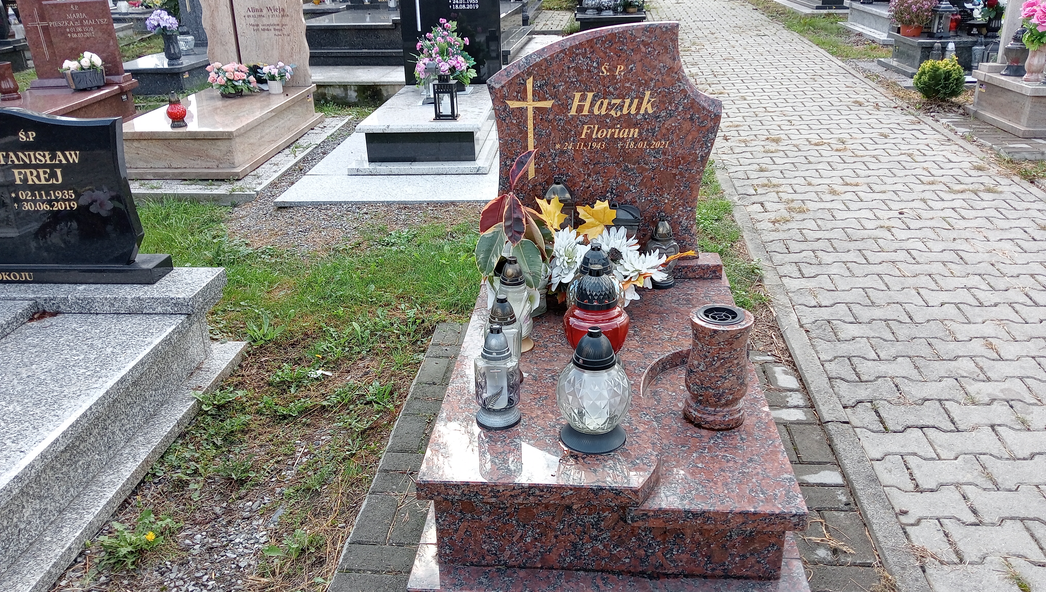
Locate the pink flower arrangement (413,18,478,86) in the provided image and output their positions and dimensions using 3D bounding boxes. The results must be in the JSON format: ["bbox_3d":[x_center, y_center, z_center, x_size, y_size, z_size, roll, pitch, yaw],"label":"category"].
[{"bbox_3d":[-0.537,-1.676,5.851,0.450,0.450,0.340,1,25,4],"label":"pink flower arrangement"}]

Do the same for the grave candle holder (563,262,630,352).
[{"bbox_3d":[0.197,0.059,2.265,0.175,0.294,0.175,1,24,5],"label":"grave candle holder"}]

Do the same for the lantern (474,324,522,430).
[{"bbox_3d":[-0.062,0.187,2.046,0.112,0.252,0.112,-3,24,-2],"label":"lantern"}]

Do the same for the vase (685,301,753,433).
[{"bbox_3d":[0.485,0.177,2.092,0.150,0.276,0.150,1,25,4],"label":"vase"}]

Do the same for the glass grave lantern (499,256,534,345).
[{"bbox_3d":[-0.026,0.018,2.370,0.108,0.266,0.108,1,25,4],"label":"glass grave lantern"}]

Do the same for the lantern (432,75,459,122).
[{"bbox_3d":[-0.494,-1.282,5.438,0.157,0.273,0.157,1,24,5],"label":"lantern"}]

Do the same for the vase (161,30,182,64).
[{"bbox_3d":[-3.067,-2.163,7.439,0.160,0.280,0.160,1,25,4],"label":"vase"}]

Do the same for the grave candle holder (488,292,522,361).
[{"bbox_3d":[-0.052,0.112,2.199,0.106,0.238,0.106,1,25,4],"label":"grave candle holder"}]

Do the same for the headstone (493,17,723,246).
[{"bbox_3d":[0.267,-0.498,2.802,0.748,0.775,0.080,1,24,5],"label":"headstone"}]

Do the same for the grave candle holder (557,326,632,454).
[{"bbox_3d":[0.164,0.203,1.959,0.172,0.280,0.172,1,24,5],"label":"grave candle holder"}]

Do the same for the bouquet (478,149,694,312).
[{"bbox_3d":[0.190,-0.203,2.592,0.660,0.480,0.360,1,25,4],"label":"bouquet"}]

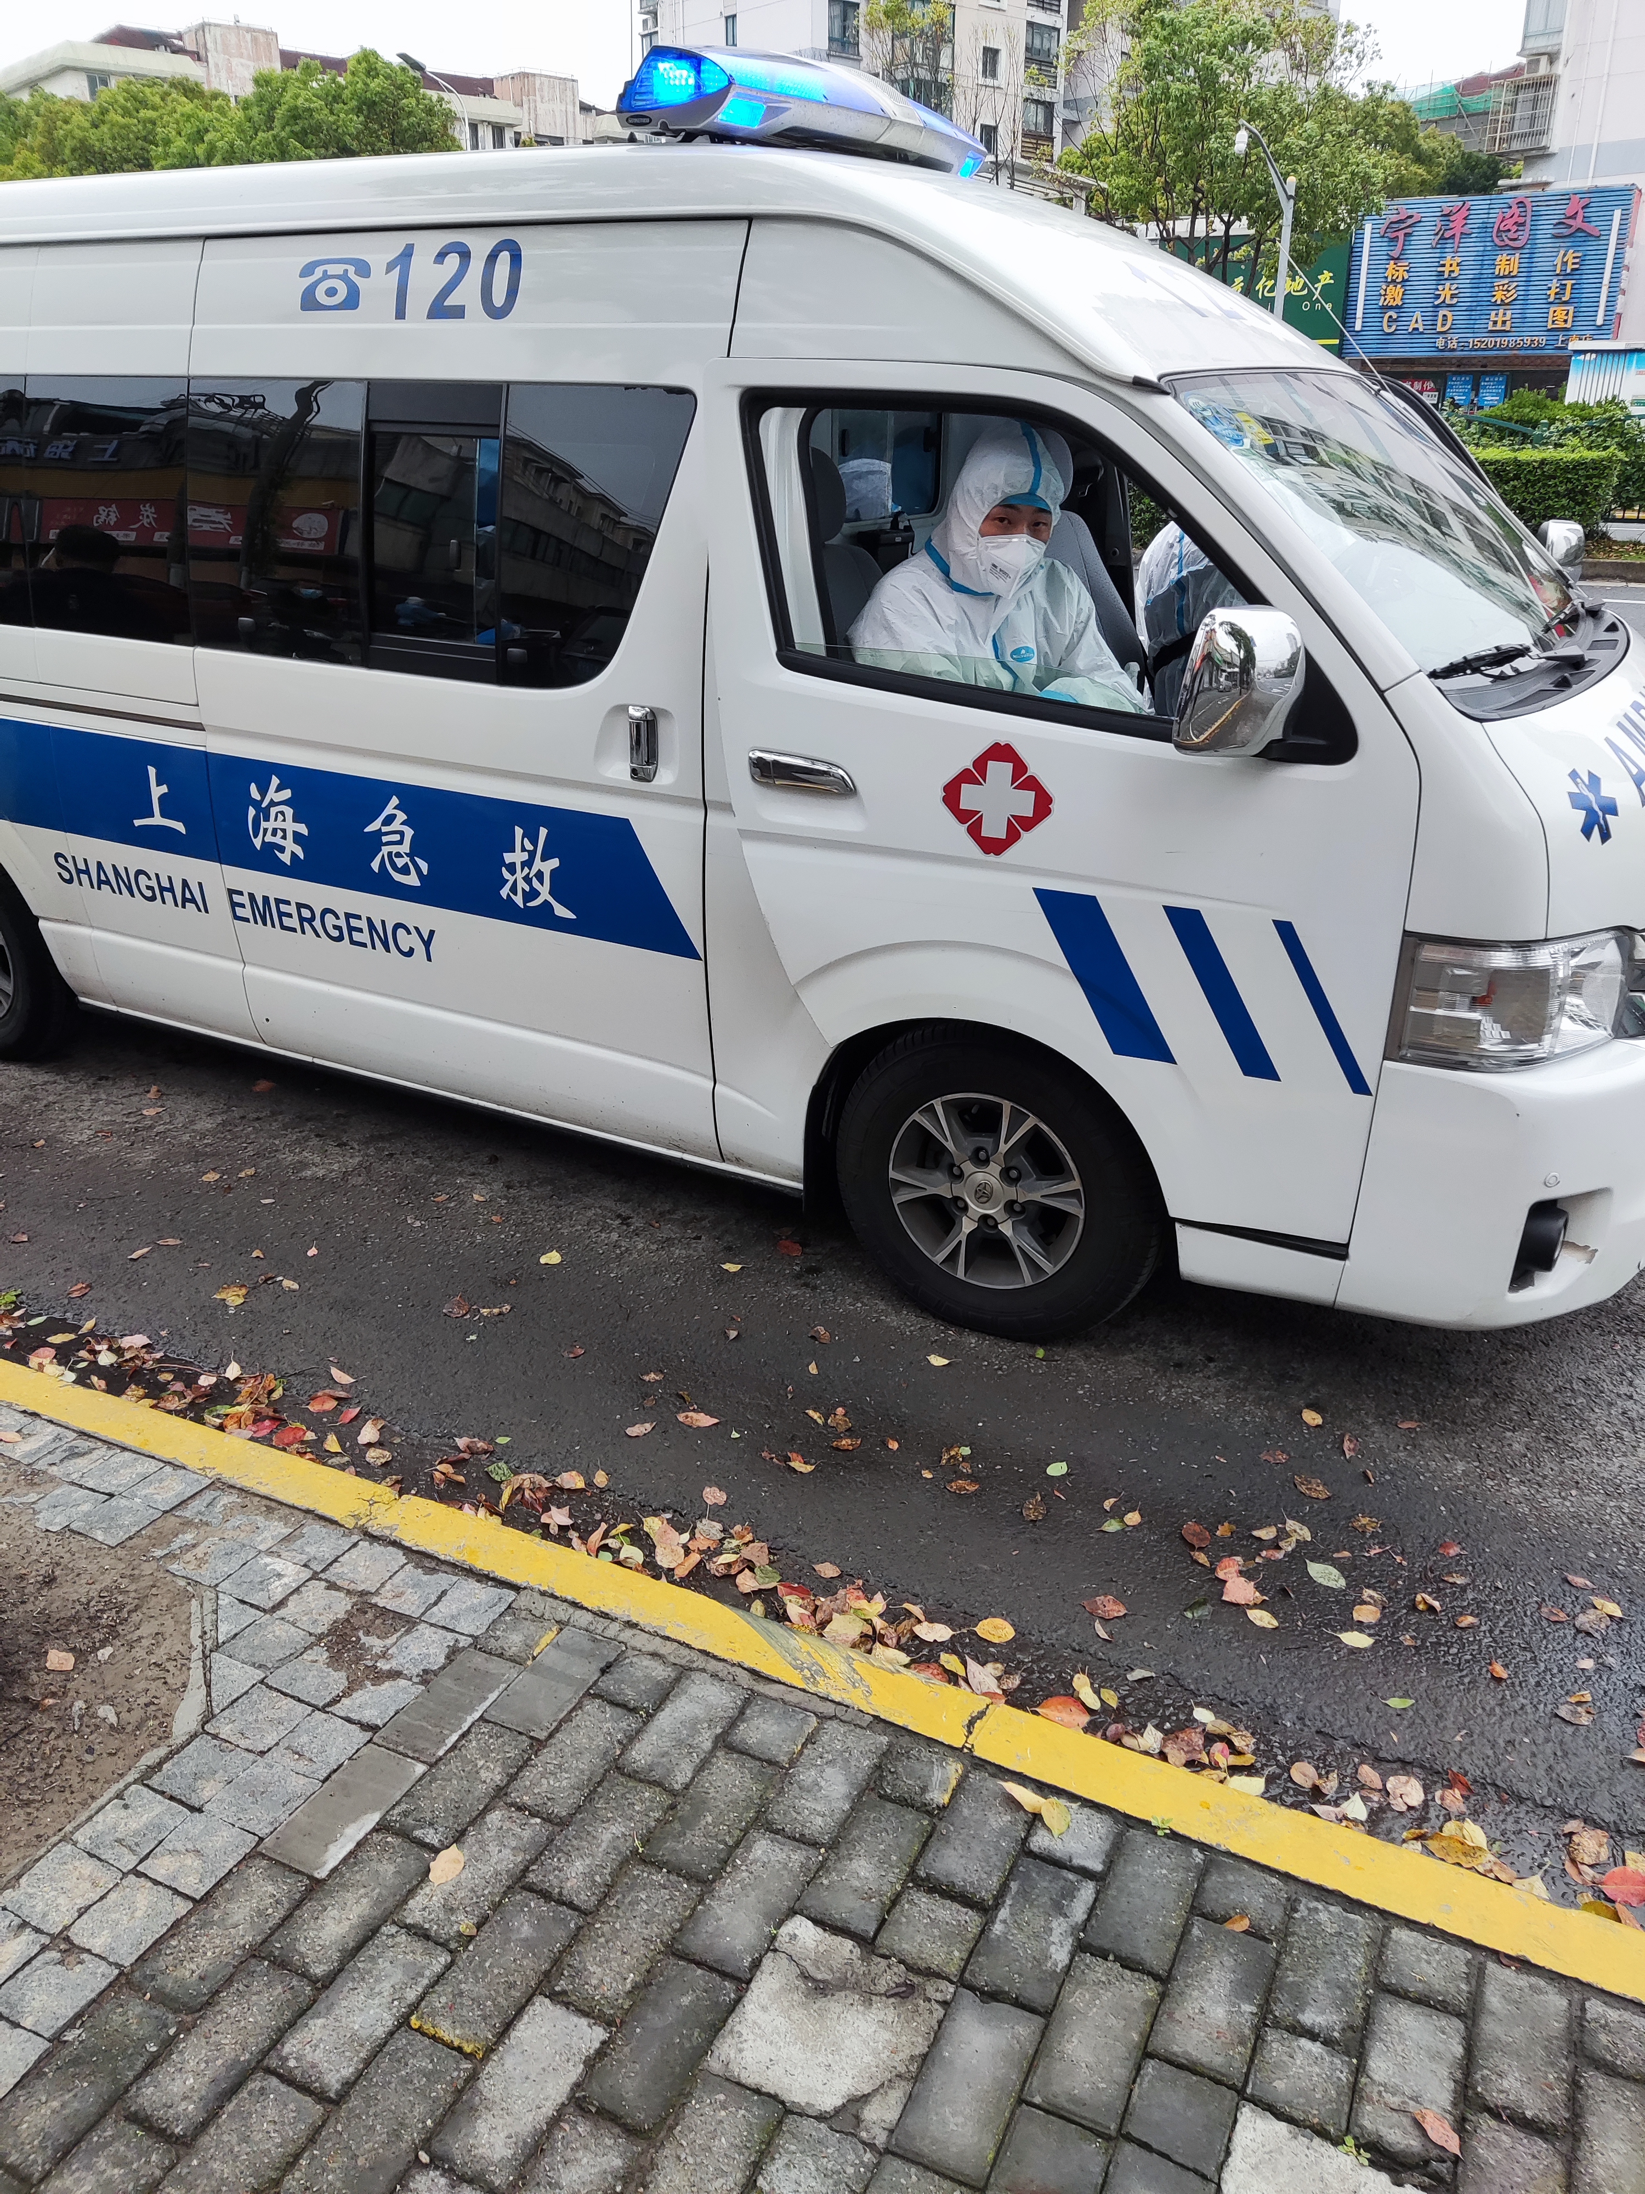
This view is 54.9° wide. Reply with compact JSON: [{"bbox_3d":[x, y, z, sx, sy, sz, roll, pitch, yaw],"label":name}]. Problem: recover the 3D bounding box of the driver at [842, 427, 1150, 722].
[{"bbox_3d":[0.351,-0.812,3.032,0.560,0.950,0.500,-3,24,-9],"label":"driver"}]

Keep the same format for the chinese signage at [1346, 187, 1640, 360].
[{"bbox_3d":[8.007,-10.005,19.300,3.206,1.743,0.180,15,28,30],"label":"chinese signage"}]

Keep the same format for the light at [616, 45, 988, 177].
[{"bbox_3d":[0.047,-2.087,3.382,0.335,0.175,1.260,13,27,25],"label":"light"}]

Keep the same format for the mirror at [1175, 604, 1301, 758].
[{"bbox_3d":[0.632,-0.632,2.396,0.180,0.235,0.115,-21,32,-38],"label":"mirror"}]

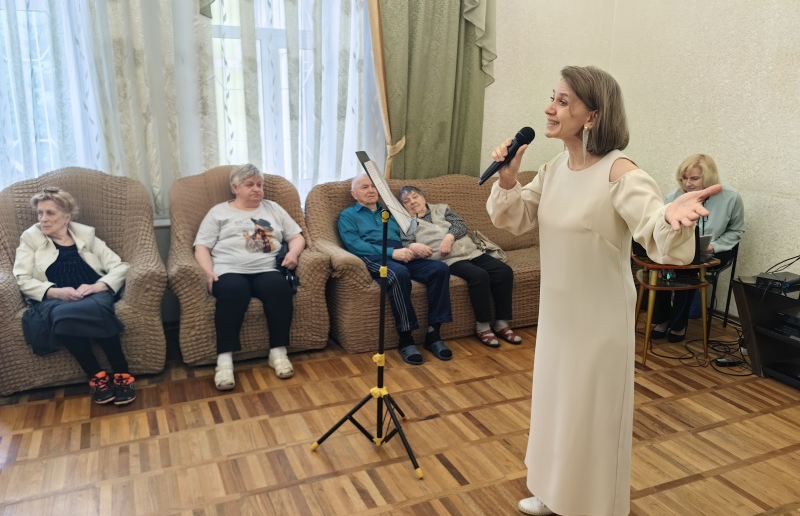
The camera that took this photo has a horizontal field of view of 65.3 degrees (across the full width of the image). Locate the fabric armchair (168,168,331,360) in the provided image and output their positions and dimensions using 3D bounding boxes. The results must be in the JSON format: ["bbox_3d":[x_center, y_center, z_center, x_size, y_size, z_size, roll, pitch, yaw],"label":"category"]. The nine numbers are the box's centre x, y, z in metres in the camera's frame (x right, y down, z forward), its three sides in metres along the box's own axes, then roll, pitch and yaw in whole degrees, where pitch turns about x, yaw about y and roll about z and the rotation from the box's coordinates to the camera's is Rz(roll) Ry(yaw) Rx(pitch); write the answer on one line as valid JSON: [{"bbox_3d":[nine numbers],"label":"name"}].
[{"bbox_3d":[-1.009,-0.013,4.018,0.951,1.102,0.861,-5,15,-24],"label":"fabric armchair"}]

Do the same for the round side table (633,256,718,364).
[{"bbox_3d":[1.683,0.301,3.987,0.566,0.634,0.566,13,18,39],"label":"round side table"}]

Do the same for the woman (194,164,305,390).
[{"bbox_3d":[-0.873,0.047,3.737,0.619,1.125,0.906,-3,14,-18],"label":"woman"}]

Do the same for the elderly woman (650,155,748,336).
[{"bbox_3d":[2.047,-0.080,4.312,0.528,1.238,0.619,13,18,39],"label":"elderly woman"}]

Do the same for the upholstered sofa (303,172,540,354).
[{"bbox_3d":[0.531,-0.080,4.640,2.363,1.012,0.936,-5,15,-24],"label":"upholstered sofa"}]

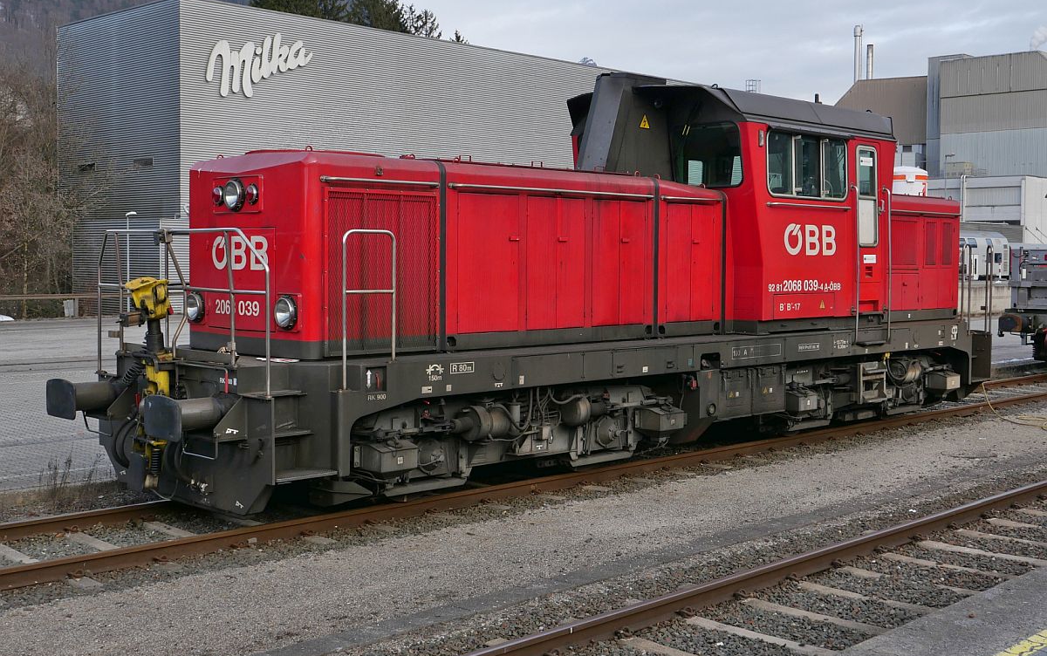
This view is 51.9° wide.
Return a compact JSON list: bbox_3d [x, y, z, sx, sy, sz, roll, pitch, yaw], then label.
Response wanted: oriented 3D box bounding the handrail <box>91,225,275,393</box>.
[{"bbox_3d":[-3.078,-0.198,9.570,2.743,1.394,0.160,3,5,40],"label":"handrail"}]

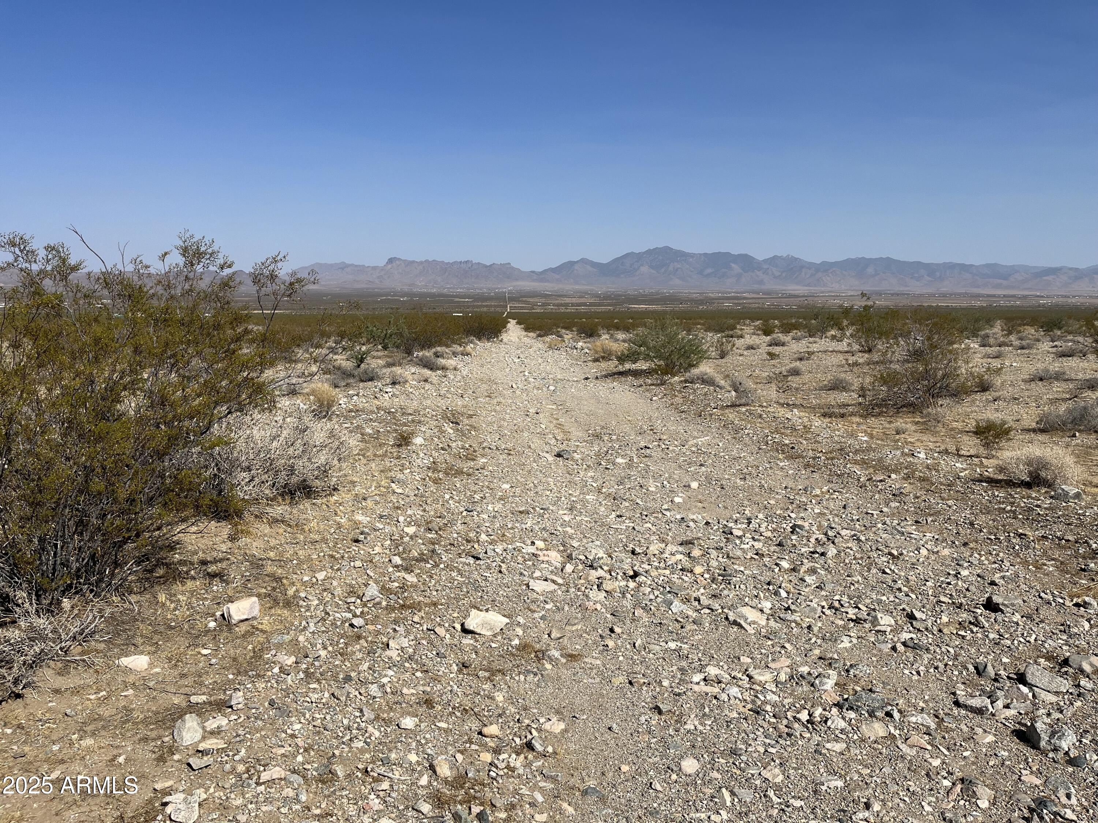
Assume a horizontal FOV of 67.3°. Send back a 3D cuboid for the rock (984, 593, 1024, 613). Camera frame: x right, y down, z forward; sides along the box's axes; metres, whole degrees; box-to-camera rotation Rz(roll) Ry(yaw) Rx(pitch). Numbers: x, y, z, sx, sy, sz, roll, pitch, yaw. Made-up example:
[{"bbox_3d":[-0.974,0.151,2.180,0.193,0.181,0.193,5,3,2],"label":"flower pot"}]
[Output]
[{"bbox_3d":[2.368,0.987,4.282,0.175,0.075,0.130,5,10,30],"label":"rock"}]

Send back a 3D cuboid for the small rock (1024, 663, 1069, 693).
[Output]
[{"bbox_3d":[2.099,1.125,3.479,0.110,0.085,0.170,-6,11,-37],"label":"small rock"}]

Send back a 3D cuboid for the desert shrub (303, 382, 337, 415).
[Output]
[{"bbox_3d":[-3.156,-0.194,11.354,0.482,0.429,0.444,-2,9,-15],"label":"desert shrub"}]

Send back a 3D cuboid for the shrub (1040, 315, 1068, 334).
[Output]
[{"bbox_3d":[34.308,-5.912,56.000,1.800,1.300,1.700,6,10,31],"label":"shrub"}]

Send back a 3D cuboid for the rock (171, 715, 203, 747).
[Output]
[{"bbox_3d":[-1.340,1.182,3.056,0.108,0.100,0.100,-4,10,-25],"label":"rock"}]

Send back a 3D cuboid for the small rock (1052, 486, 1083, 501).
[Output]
[{"bbox_3d":[4.377,0.692,6.962,0.215,0.105,0.160,6,11,32],"label":"small rock"}]

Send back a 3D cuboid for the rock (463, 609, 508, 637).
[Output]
[{"bbox_3d":[-0.304,1.018,3.980,0.215,0.090,0.150,-1,9,-5],"label":"rock"}]

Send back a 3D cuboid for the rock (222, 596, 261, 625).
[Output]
[{"bbox_3d":[-1.522,0.984,4.070,0.170,0.100,0.120,-5,10,-31],"label":"rock"}]

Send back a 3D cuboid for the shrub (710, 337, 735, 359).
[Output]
[{"bbox_3d":[4.992,-1.837,23.700,0.669,0.628,0.650,2,9,12],"label":"shrub"}]

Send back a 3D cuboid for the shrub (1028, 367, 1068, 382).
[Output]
[{"bbox_3d":[10.300,-0.769,17.000,0.789,0.312,0.700,5,10,31],"label":"shrub"}]

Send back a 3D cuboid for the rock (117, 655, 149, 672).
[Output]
[{"bbox_3d":[-1.801,1.090,3.570,0.140,0.050,0.085,-4,10,-28],"label":"rock"}]

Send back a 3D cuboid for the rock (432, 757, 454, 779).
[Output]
[{"bbox_3d":[-0.358,1.195,2.784,0.070,0.050,0.065,-1,9,-8],"label":"rock"}]

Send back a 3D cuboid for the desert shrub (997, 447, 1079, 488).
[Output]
[{"bbox_3d":[4.316,0.465,7.329,0.632,0.320,0.582,5,10,31],"label":"desert shrub"}]

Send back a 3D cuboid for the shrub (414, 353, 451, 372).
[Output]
[{"bbox_3d":[-2.603,-1.101,18.400,0.798,0.413,0.700,-1,9,-8],"label":"shrub"}]

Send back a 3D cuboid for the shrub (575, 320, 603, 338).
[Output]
[{"bbox_3d":[1.892,-3.992,39.474,1.316,0.838,1.211,0,9,3],"label":"shrub"}]

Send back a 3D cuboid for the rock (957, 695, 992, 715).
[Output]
[{"bbox_3d":[1.689,1.167,3.271,0.125,0.055,0.085,7,11,38],"label":"rock"}]

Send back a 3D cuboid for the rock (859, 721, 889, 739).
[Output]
[{"bbox_3d":[1.194,1.171,3.030,0.105,0.046,0.078,4,9,23],"label":"rock"}]

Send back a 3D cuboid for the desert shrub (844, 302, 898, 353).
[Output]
[{"bbox_3d":[10.637,-2.801,27.304,1.680,1.626,1.545,3,9,21],"label":"desert shrub"}]

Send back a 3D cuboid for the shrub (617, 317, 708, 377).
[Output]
[{"bbox_3d":[2.612,-1.532,18.931,2.054,1.279,1.890,1,9,8],"label":"shrub"}]

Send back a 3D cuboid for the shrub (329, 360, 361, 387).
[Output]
[{"bbox_3d":[-4.348,-0.805,17.600,0.620,0.520,0.580,-2,9,-14],"label":"shrub"}]

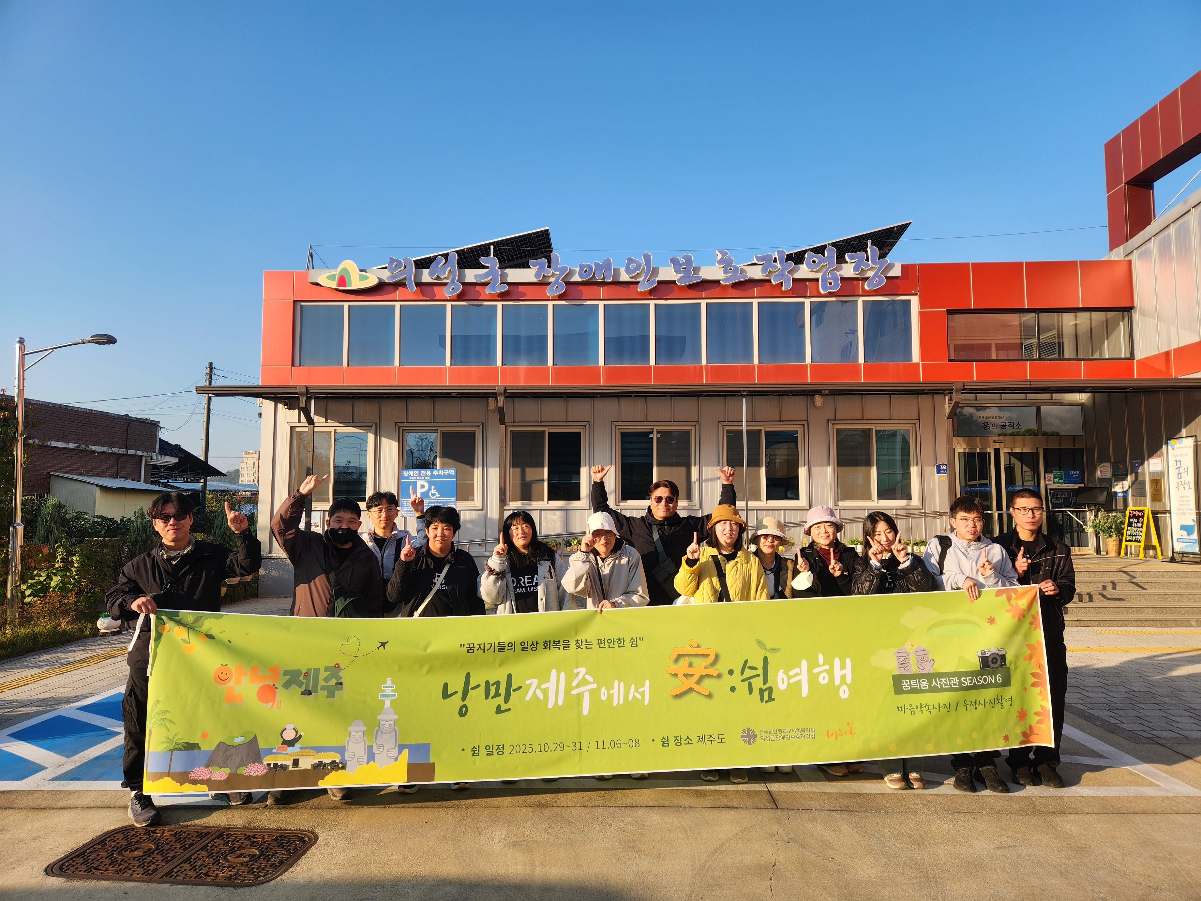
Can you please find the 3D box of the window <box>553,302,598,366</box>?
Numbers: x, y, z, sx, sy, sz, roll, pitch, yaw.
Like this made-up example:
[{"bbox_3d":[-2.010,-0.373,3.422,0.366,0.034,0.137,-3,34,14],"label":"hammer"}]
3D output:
[{"bbox_3d":[-0.449,-2.177,15.023,0.848,1.180,0.100,0,-4,2],"label":"window"}]

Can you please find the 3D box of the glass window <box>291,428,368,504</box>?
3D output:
[{"bbox_3d":[-5.091,0.309,15.070,1.488,1.452,0.120,0,-4,2],"label":"glass window"}]

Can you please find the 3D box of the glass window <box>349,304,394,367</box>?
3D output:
[{"bbox_3d":[-4.276,-2.147,14.905,0.839,1.156,0.100,0,-4,2],"label":"glass window"}]

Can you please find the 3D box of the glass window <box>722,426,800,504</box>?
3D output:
[{"bbox_3d":[3.101,0.277,15.248,1.477,1.436,0.130,0,-4,2],"label":"glass window"}]

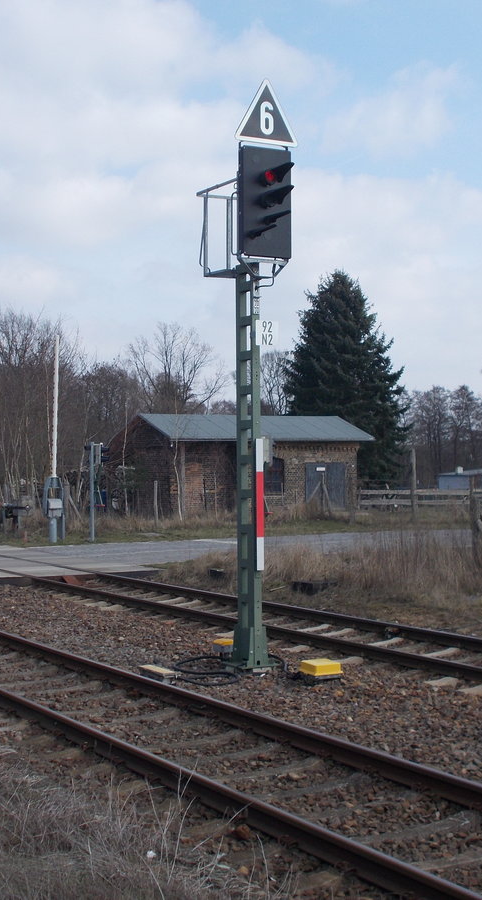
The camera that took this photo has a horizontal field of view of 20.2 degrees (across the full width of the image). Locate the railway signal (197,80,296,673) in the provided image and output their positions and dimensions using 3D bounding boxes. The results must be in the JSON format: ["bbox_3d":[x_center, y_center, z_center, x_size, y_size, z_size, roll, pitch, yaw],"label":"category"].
[{"bbox_3d":[0.127,-0.796,15.057,0.800,6.520,1.220,0,-1,-32],"label":"railway signal"}]

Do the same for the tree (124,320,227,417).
[{"bbox_3d":[-3.620,-2.183,78.025,5.900,10.360,5.600,-1,-1,0],"label":"tree"}]

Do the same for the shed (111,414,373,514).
[{"bbox_3d":[0.138,0.575,57.294,9.710,4.070,5.440,0,-1,-30],"label":"shed"}]

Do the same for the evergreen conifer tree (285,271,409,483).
[{"bbox_3d":[5.458,-3.235,70.035,6.300,12.140,6.300,-1,-1,0],"label":"evergreen conifer tree"}]

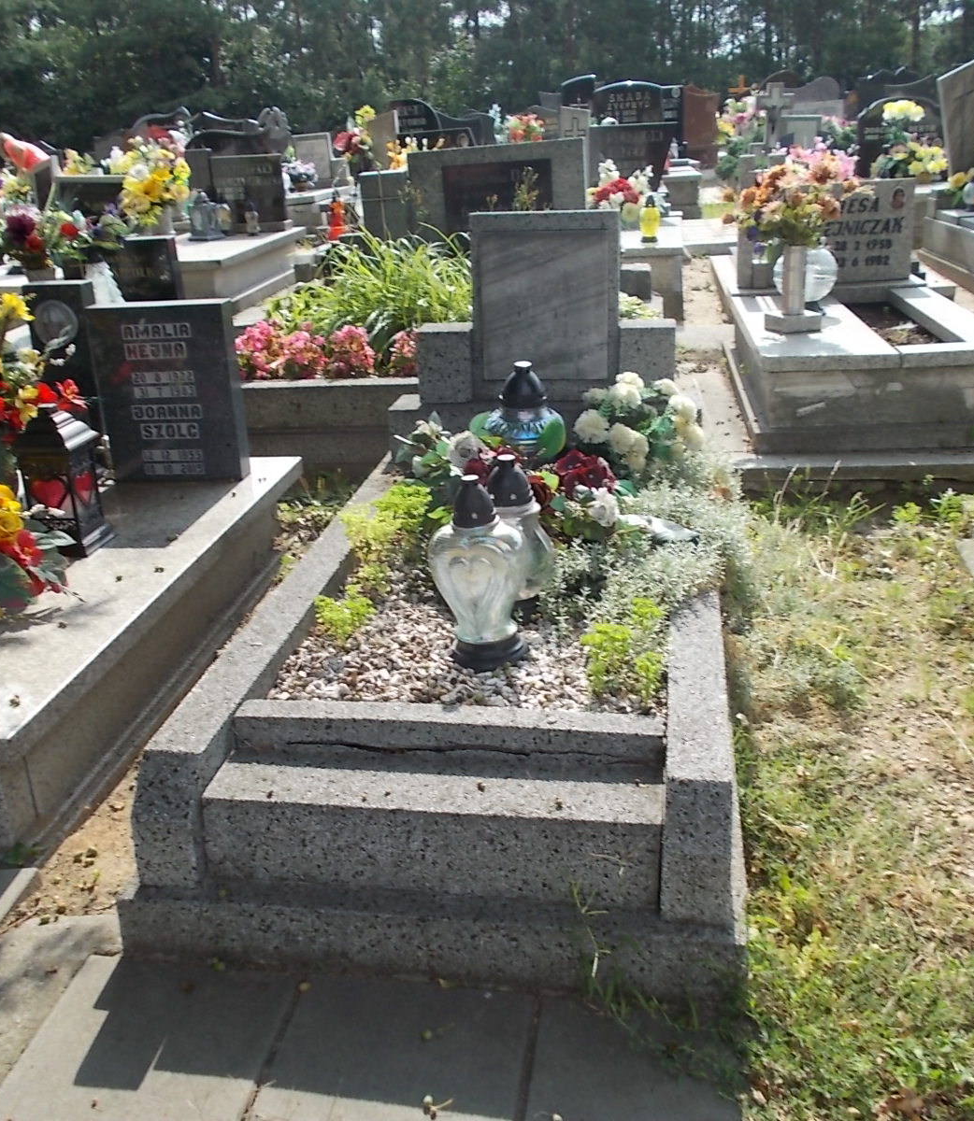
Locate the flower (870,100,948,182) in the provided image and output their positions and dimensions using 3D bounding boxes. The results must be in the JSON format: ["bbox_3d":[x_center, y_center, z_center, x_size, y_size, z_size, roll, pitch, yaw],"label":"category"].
[{"bbox_3d":[3.760,-3.729,10.000,0.640,0.680,0.480,2,23,10],"label":"flower"}]

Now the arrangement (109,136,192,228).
[{"bbox_3d":[-2.751,-3.077,9.200,0.600,0.720,0.480,2,23,10],"label":"arrangement"}]

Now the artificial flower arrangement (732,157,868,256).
[{"bbox_3d":[1.258,-1.427,4.520,0.550,0.400,0.460,1,21,10],"label":"artificial flower arrangement"}]

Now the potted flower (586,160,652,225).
[{"bbox_3d":[0.922,-2.601,7.950,0.460,0.460,0.400,2,23,10],"label":"potted flower"}]

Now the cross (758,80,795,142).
[{"bbox_3d":[2.837,-4.388,11.000,0.360,0.620,0.130,2,23,10],"label":"cross"}]

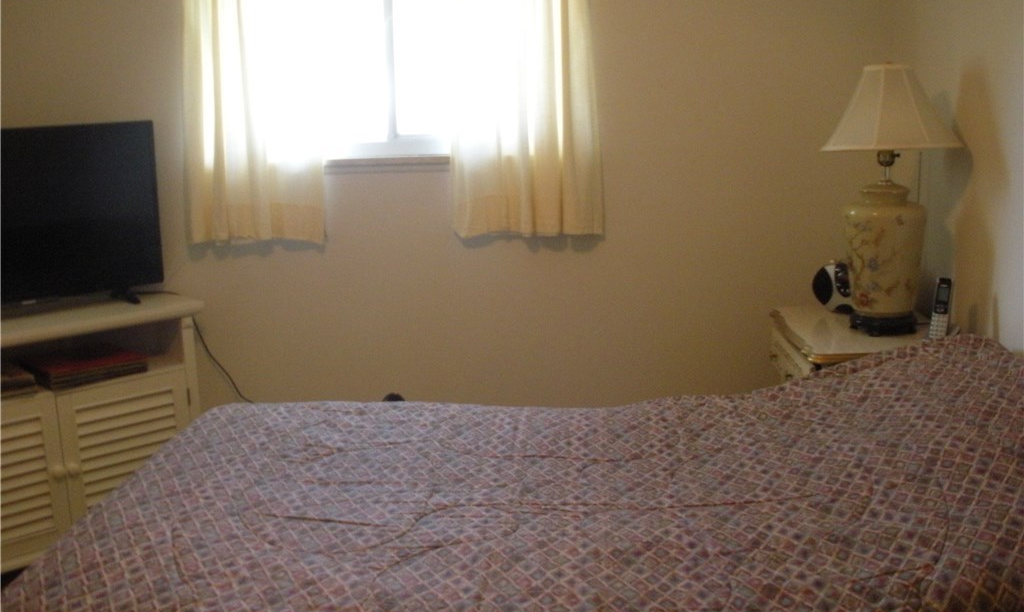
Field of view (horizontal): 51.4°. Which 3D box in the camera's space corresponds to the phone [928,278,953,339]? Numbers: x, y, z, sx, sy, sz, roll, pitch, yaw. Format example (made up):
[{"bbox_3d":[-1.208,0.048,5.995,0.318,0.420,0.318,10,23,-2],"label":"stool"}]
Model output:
[{"bbox_3d":[1.128,0.008,2.800,0.048,0.167,0.032,6,-5,35],"label":"phone"}]

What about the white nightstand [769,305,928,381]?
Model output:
[{"bbox_3d":[1.010,0.383,3.046,0.450,0.650,0.576,-1,11,5],"label":"white nightstand"}]

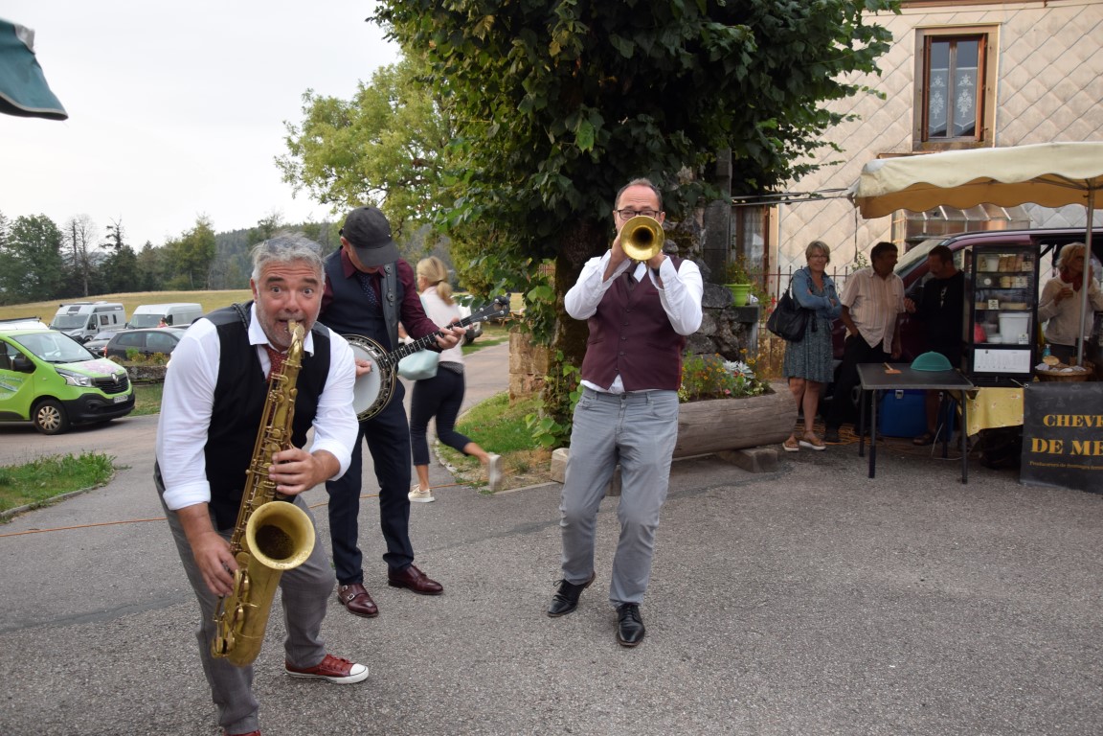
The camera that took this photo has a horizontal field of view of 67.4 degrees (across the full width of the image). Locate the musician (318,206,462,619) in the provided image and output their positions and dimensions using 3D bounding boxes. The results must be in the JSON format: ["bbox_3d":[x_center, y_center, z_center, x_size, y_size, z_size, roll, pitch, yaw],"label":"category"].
[{"bbox_3d":[-0.695,0.176,3.500,0.660,1.750,0.520,-1,4,-13],"label":"musician"}]

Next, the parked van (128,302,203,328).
[{"bbox_3d":[-22.773,-2.581,49.000,2.080,2.520,5.800,0,4,-9],"label":"parked van"}]

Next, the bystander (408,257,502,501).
[{"bbox_3d":[-0.647,0.059,5.400,0.680,1.620,0.500,4,6,44],"label":"bystander"}]

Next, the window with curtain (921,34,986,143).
[{"bbox_3d":[5.938,-4.131,12.200,0.940,1.580,0.160,1,4,10],"label":"window with curtain"}]

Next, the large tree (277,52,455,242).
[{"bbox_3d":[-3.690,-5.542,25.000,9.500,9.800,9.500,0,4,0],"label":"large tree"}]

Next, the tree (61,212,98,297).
[{"bbox_3d":[-82.663,-19.722,145.000,6.200,15.000,6.200,0,4,0],"label":"tree"}]

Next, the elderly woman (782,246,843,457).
[{"bbox_3d":[2.090,-0.189,6.650,0.500,1.680,0.420,0,4,-6],"label":"elderly woman"}]

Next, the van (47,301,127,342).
[{"bbox_3d":[-28.484,-2.657,51.000,2.100,2.700,5.900,-1,4,-11],"label":"van"}]

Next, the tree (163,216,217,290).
[{"bbox_3d":[-63.361,-20.057,145.000,9.000,14.000,9.000,0,4,0],"label":"tree"}]

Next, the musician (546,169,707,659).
[{"bbox_3d":[0.283,0.155,3.150,0.620,1.740,0.520,1,4,12],"label":"musician"}]

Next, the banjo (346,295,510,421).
[{"bbox_3d":[-0.546,-0.069,3.200,0.890,0.340,0.110,-27,-5,10],"label":"banjo"}]

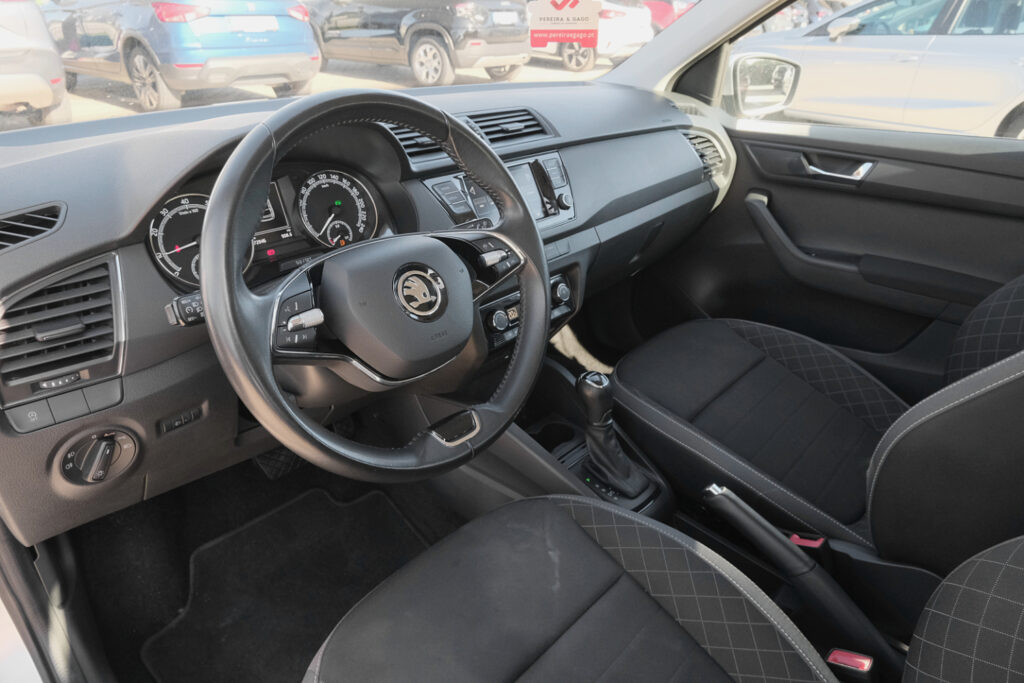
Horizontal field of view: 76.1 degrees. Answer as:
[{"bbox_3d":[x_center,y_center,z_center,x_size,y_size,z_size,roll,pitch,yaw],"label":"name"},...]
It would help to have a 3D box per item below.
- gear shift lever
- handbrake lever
[{"bbox_3d":[0.152,0.131,0.978,0.063,0.162,0.118,-23,33,-40],"label":"gear shift lever"},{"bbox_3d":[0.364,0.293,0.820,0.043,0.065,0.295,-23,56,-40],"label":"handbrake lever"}]

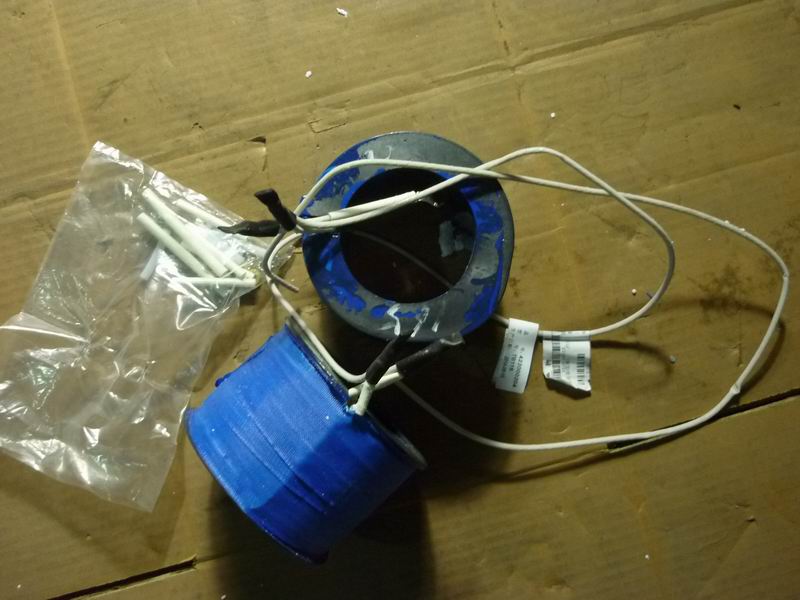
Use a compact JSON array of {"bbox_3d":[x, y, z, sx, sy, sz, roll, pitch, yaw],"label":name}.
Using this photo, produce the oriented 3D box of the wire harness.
[{"bbox_3d":[0.070,0.004,0.393,0.274,0.075,0.152,0,88,0],"label":"wire harness"}]

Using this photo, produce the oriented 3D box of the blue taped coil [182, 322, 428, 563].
[{"bbox_3d":[-0.044,0.067,0.378,0.068,0.098,0.098,-44,88,-3],"label":"blue taped coil"}]

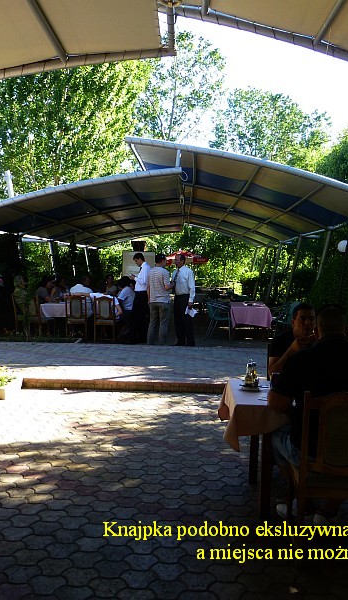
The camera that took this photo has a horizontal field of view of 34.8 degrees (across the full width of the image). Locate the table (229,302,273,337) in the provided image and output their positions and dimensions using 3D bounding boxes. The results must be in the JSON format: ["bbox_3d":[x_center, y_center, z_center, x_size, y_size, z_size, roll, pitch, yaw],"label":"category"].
[{"bbox_3d":[1.570,0.456,11.446,0.870,0.750,0.870,0,3,0],"label":"table"}]

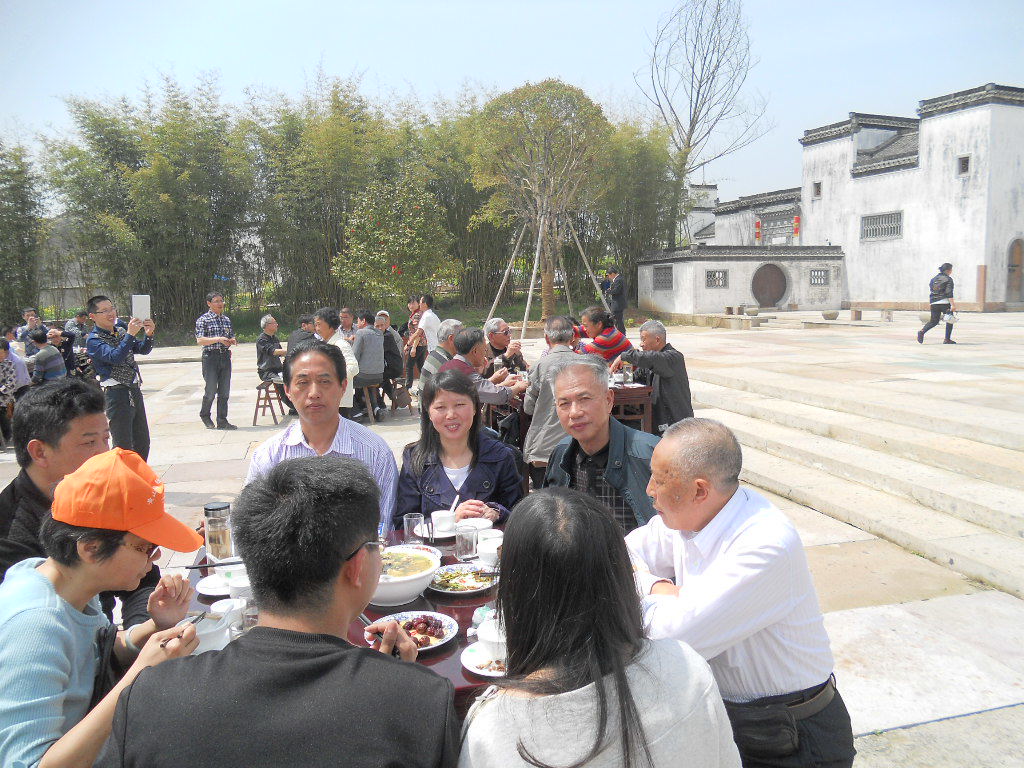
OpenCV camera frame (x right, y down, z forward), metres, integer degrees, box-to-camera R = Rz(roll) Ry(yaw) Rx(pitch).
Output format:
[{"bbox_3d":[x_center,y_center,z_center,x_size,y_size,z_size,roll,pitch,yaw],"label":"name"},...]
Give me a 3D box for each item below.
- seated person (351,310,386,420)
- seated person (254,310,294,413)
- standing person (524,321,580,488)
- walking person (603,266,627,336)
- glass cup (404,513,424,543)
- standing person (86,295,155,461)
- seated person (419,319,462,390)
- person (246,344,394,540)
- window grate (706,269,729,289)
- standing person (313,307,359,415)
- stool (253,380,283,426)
[{"bbox_3d":[-1.836,-0.235,10.187,0.480,1.400,0.680,-3,7,-13],"label":"seated person"},{"bbox_3d":[-3.026,-0.223,10.437,0.660,1.370,0.480,-2,7,-10],"label":"seated person"},{"bbox_3d":[0.335,0.234,5.686,0.520,1.420,0.720,-2,7,-5],"label":"standing person"},{"bbox_3d":[2.198,-1.658,16.895,0.480,1.680,0.500,-1,7,-9],"label":"walking person"},{"bbox_3d":[-0.312,0.463,2.548,0.063,0.085,0.063,0,6,0],"label":"glass cup"},{"bbox_3d":[-3.161,0.092,6.492,0.540,1.620,0.500,3,7,22],"label":"standing person"},{"bbox_3d":[-0.498,0.114,7.080,0.700,1.370,0.500,-3,7,-13],"label":"seated person"},{"bbox_3d":[-0.509,0.575,2.260,0.500,1.370,0.660,-2,7,-6],"label":"person"},{"bbox_3d":[9.193,-4.688,35.729,1.060,0.880,0.120,-1,7,5],"label":"window grate"},{"bbox_3d":[-1.544,0.080,7.035,0.450,1.500,0.480,1,7,12],"label":"standing person"},{"bbox_3d":[-3.145,0.248,10.310,0.300,0.470,0.800,-2,7,-10],"label":"stool"}]

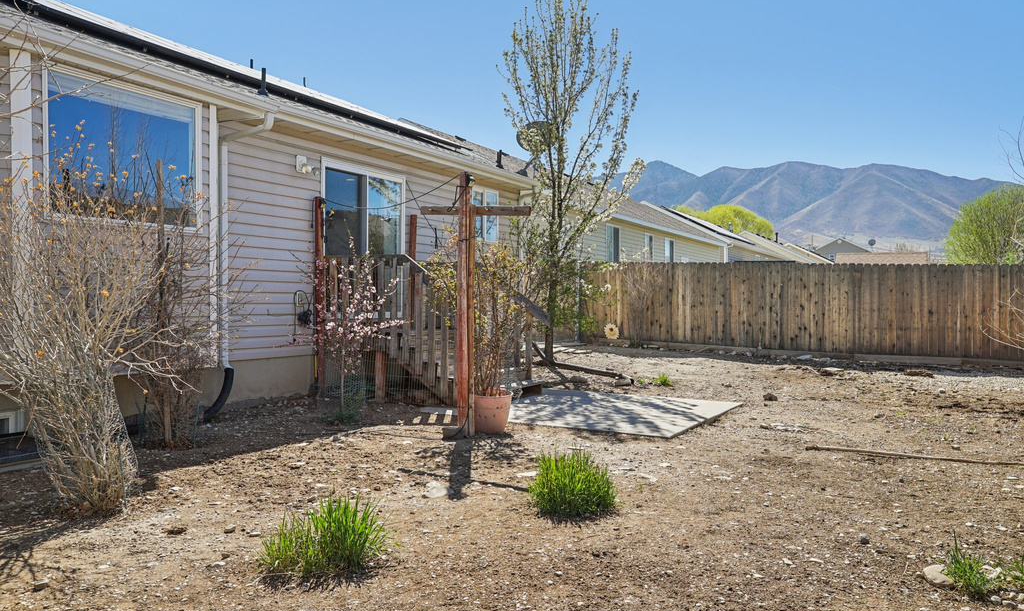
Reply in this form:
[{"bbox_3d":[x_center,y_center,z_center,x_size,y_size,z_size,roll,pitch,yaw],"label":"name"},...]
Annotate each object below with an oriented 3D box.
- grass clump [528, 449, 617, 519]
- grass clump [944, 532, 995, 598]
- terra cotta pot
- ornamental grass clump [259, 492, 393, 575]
[{"bbox_3d":[0.370,1.055,5.030,0.510,0.330,0.480,0,0,0],"label":"grass clump"},{"bbox_3d":[2.030,1.138,3.660,0.220,0.245,0.210,0,0,0],"label":"grass clump"},{"bbox_3d":[-0.185,0.992,7.630,0.400,0.370,0.400,0,0,0],"label":"terra cotta pot"},{"bbox_3d":[-0.900,1.075,3.970,0.610,0.280,0.450,0,0,0],"label":"ornamental grass clump"}]

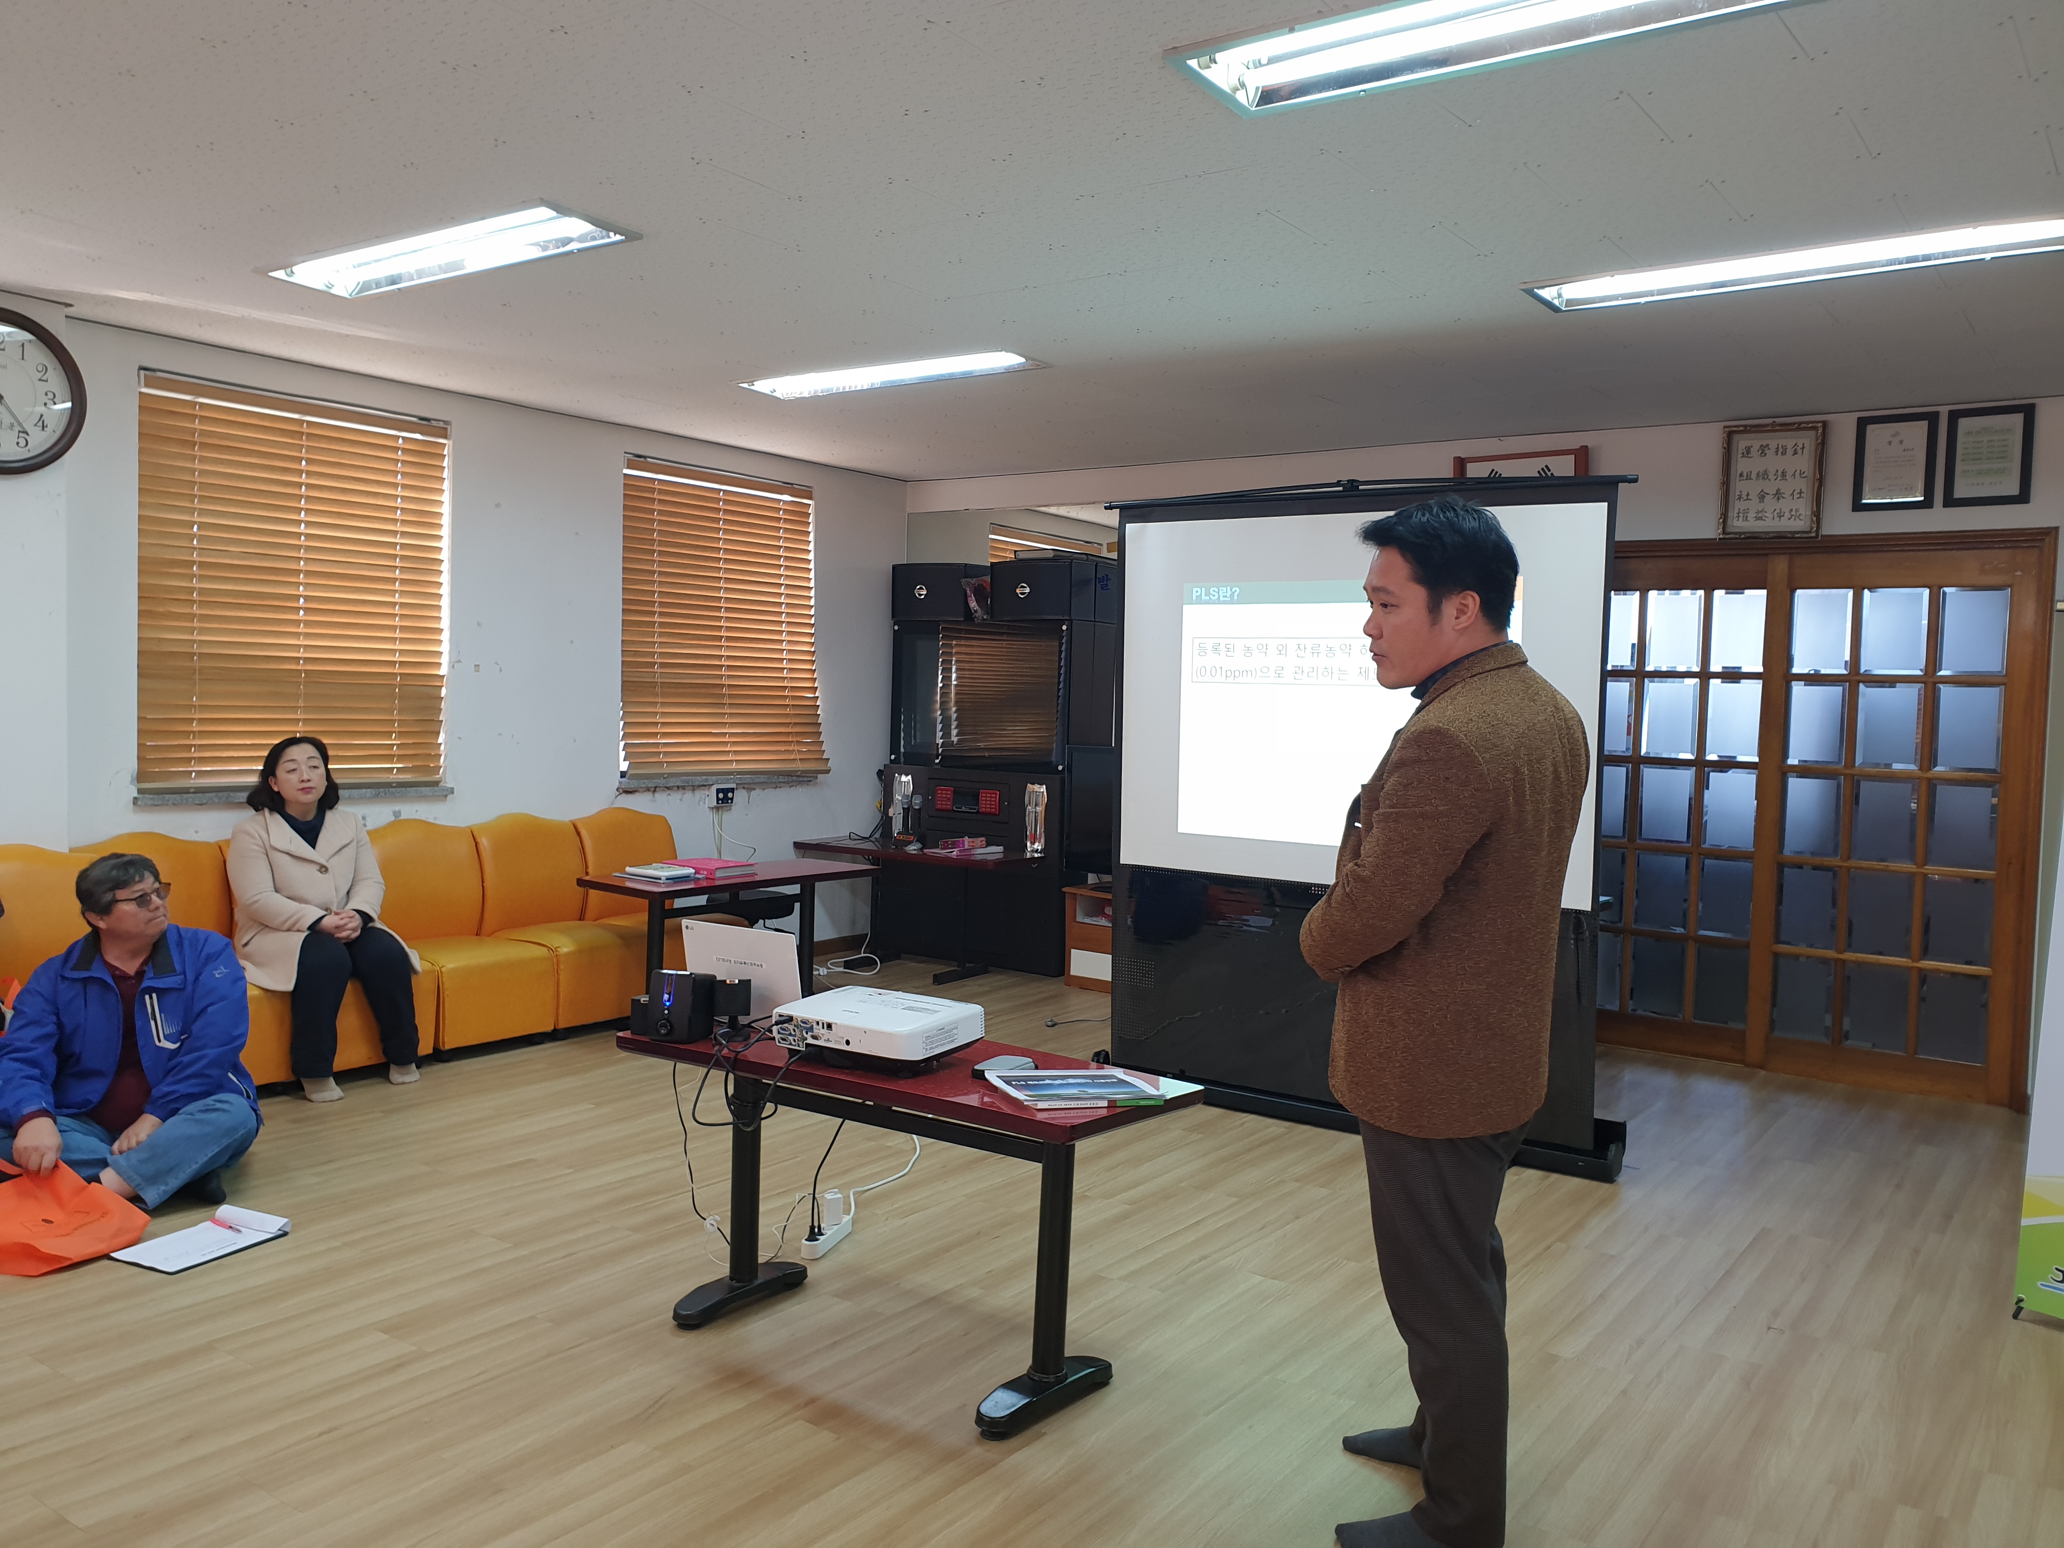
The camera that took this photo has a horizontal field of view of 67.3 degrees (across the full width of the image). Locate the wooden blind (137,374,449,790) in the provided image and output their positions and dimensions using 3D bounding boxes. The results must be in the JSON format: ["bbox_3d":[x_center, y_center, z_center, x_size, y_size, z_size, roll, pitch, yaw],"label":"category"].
[{"bbox_3d":[-2.653,-0.646,5.652,0.060,1.384,1.161,3,3,35],"label":"wooden blind"}]

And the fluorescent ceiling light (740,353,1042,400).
[{"bbox_3d":[-0.525,-1.463,5.611,1.255,0.070,0.320,3,3,35],"label":"fluorescent ceiling light"}]

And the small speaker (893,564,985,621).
[{"bbox_3d":[-0.480,-0.947,8.155,0.482,0.293,0.220,3,3,35],"label":"small speaker"}]

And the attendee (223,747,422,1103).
[{"bbox_3d":[-2.430,0.473,5.459,0.662,1.173,0.580,4,4,43],"label":"attendee"}]

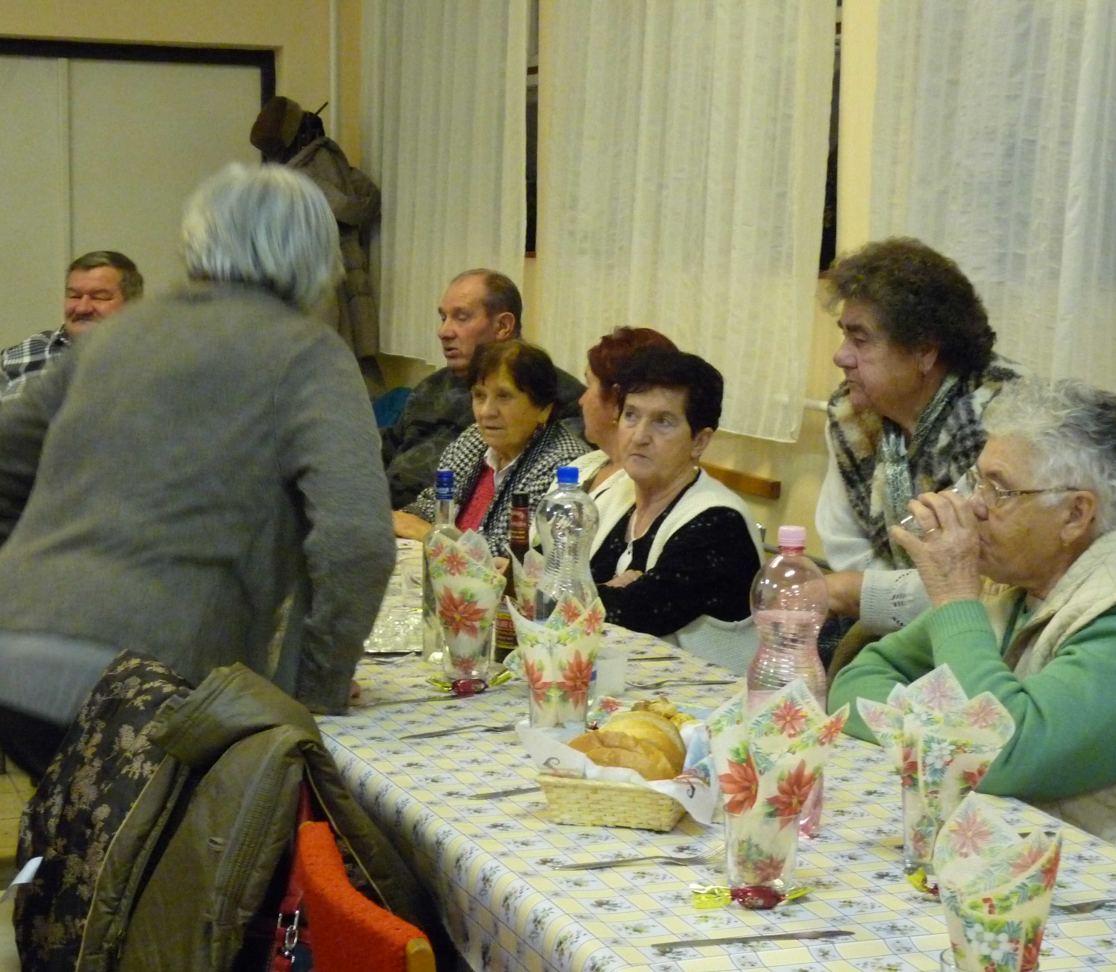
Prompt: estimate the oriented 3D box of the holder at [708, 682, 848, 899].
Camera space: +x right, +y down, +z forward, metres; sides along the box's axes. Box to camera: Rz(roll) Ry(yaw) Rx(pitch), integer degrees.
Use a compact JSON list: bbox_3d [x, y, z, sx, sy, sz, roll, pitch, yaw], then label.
[{"bbox_3d":[0.220,0.300,2.296,0.142,0.208,0.120,1,6,6],"label":"holder"}]

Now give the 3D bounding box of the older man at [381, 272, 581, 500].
[{"bbox_3d":[-0.289,0.159,5.214,0.680,1.300,0.560,-3,7,-29],"label":"older man"}]

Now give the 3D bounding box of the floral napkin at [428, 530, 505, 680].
[{"bbox_3d":[-0.133,0.171,3.377,0.117,0.214,0.110,0,6,-2],"label":"floral napkin"}]

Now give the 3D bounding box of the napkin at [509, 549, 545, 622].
[{"bbox_3d":[-0.001,0.181,3.387,0.125,0.195,0.110,1,6,0],"label":"napkin"}]

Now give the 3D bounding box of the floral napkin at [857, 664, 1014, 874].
[{"bbox_3d":[0.396,0.291,2.373,0.158,0.212,0.125,2,6,10],"label":"floral napkin"}]

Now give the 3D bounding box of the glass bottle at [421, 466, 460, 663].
[{"bbox_3d":[-0.171,0.121,3.487,0.068,0.287,0.068,0,6,-3],"label":"glass bottle"}]

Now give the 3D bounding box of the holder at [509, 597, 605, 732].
[{"bbox_3d":[0.001,0.232,2.990,0.122,0.182,0.110,1,6,0],"label":"holder"}]

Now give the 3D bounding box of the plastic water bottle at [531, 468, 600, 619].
[{"bbox_3d":[0.015,0.141,3.119,0.088,0.334,0.088,1,6,0],"label":"plastic water bottle"}]

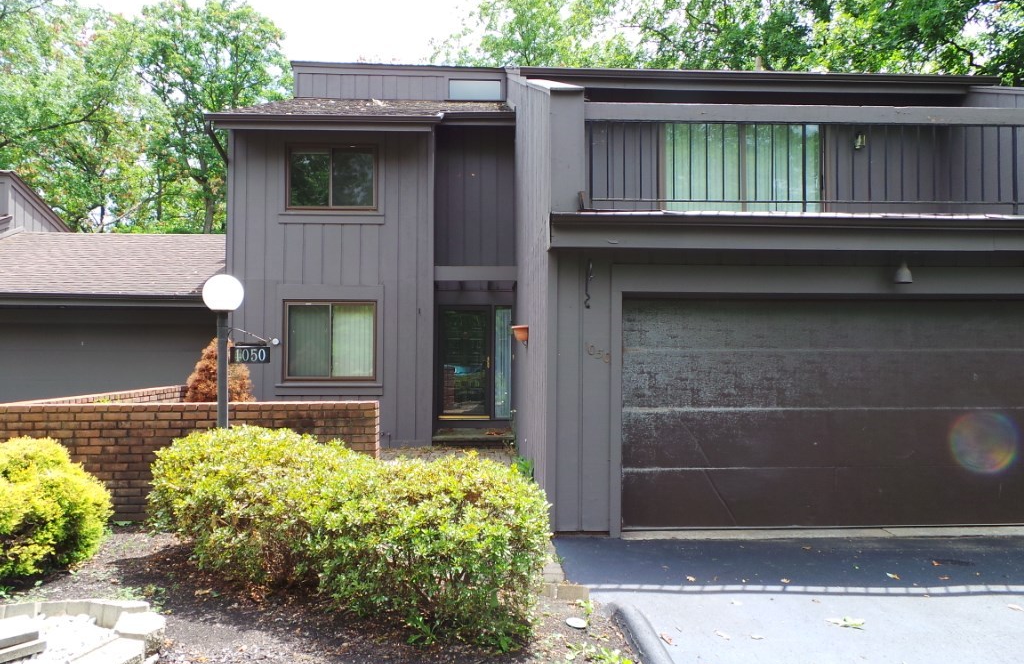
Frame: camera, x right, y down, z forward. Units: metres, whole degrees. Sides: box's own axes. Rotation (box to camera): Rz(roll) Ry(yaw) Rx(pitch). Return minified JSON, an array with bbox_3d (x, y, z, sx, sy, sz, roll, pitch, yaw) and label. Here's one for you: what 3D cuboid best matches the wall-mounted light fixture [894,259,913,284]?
[{"bbox_3d":[3.424,-0.529,5.950,0.158,0.225,0.220,0,-1,-2],"label":"wall-mounted light fixture"}]

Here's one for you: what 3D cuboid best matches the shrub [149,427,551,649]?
[{"bbox_3d":[-1.110,1.169,4.420,2.600,0.980,1.020,0,-1,24],"label":"shrub"}]

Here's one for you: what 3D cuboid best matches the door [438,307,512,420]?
[{"bbox_3d":[-0.654,0.565,12.200,1.330,2.050,0.120,0,-1,-2],"label":"door"}]

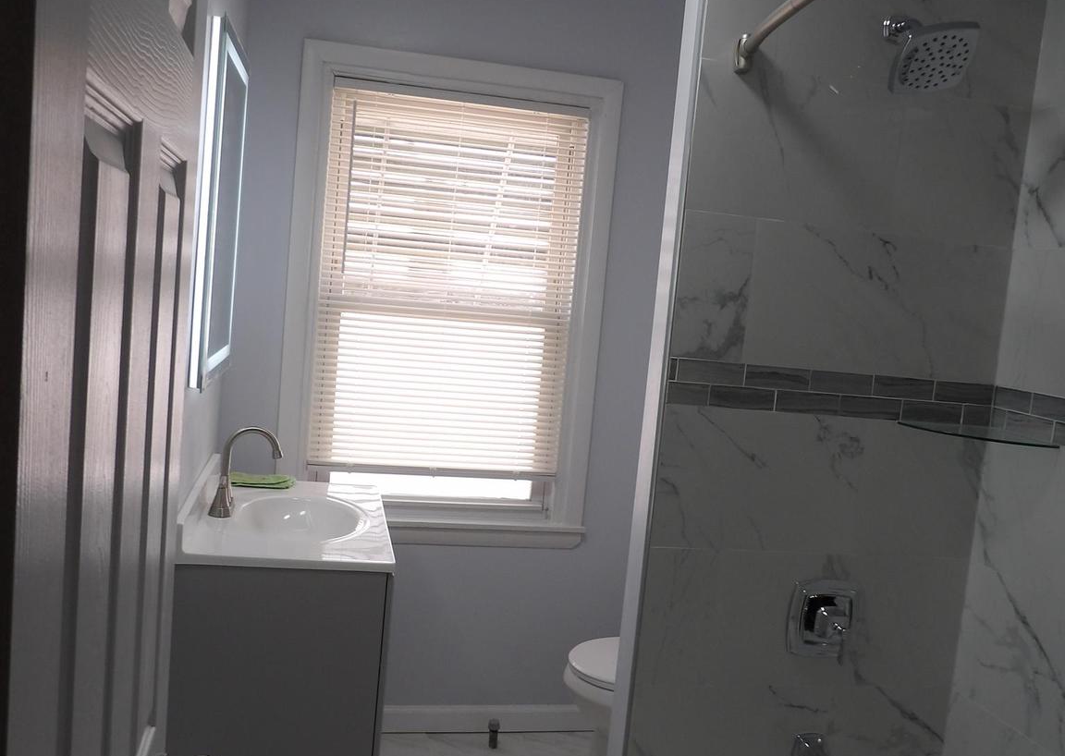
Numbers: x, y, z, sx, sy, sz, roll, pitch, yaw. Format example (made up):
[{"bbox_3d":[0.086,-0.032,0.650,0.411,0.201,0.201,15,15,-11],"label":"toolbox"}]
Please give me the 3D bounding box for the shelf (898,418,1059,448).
[{"bbox_3d":[0.947,0.121,2.104,0.230,0.011,0.225,4,6,-12],"label":"shelf"}]

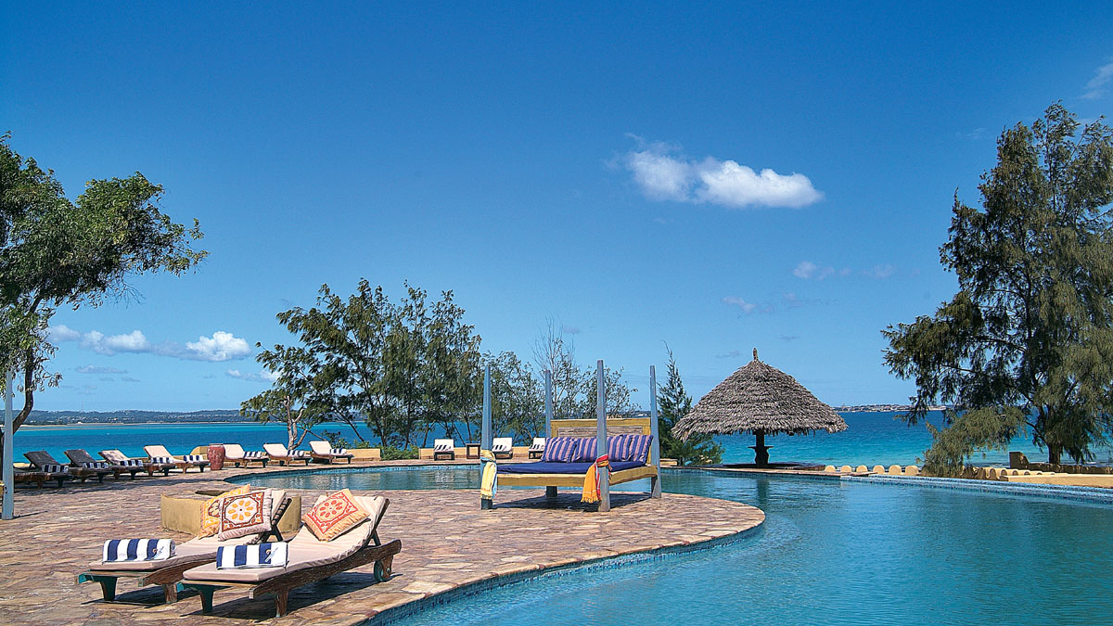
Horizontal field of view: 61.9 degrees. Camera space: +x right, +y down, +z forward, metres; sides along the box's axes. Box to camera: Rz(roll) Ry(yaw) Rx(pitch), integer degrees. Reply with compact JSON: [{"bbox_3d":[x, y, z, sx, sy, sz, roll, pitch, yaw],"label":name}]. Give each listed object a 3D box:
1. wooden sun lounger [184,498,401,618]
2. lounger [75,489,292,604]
[{"bbox_3d":[-2.070,1.947,7.555,0.653,0.696,2.158,-3,-7,17],"label":"wooden sun lounger"},{"bbox_3d":[-3.076,1.986,7.988,0.665,0.714,2.100,-3,-7,19],"label":"lounger"}]

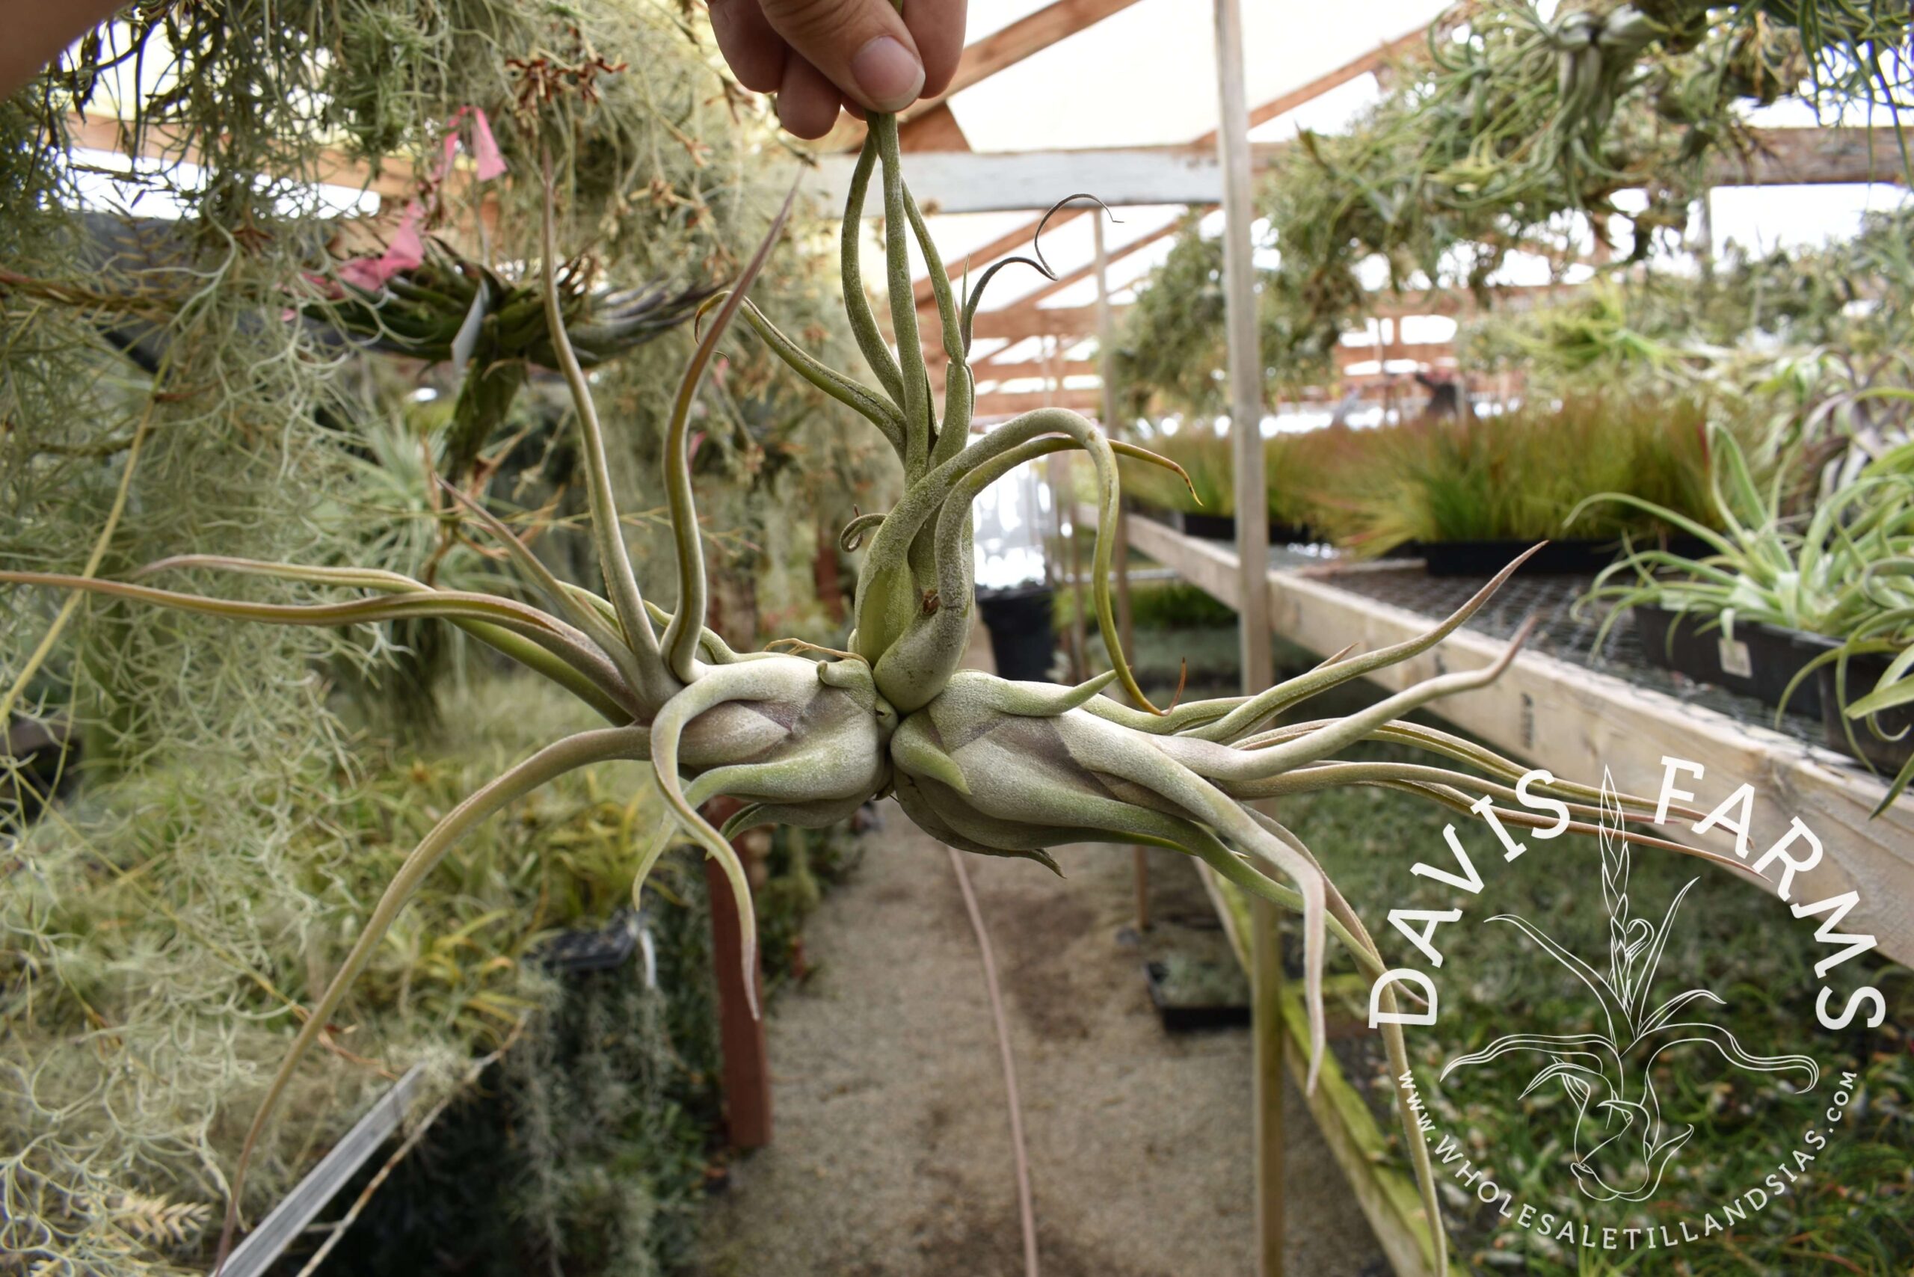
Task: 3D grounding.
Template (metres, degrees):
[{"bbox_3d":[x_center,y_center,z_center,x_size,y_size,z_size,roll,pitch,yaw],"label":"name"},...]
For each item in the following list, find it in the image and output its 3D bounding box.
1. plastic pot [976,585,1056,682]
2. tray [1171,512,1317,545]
[{"bbox_3d":[0.475,0.006,11.000,0.600,0.710,0.600,-3,6,3],"label":"plastic pot"},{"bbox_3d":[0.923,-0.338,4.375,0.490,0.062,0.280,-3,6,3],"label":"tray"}]

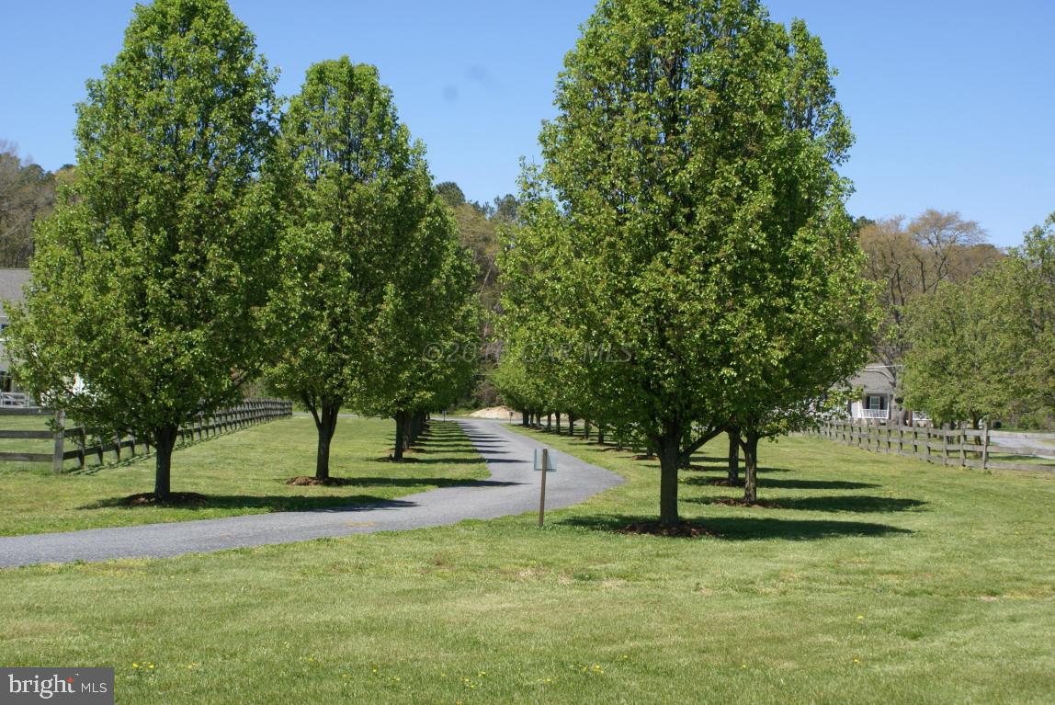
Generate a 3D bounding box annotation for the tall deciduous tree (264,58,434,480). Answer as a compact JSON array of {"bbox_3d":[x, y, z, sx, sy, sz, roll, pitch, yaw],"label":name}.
[{"bbox_3d":[-3.352,-1.552,28.300,3.200,7.850,3.200,1,-2,0],"label":"tall deciduous tree"}]

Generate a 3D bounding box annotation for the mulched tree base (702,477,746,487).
[{"bbox_3d":[4.045,2.575,30.300,1.220,0.130,1.220,1,-2,0],"label":"mulched tree base"}]

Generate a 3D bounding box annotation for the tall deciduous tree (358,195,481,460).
[{"bbox_3d":[-2.866,-0.719,38.500,3.200,6.900,3.200,1,-2,0],"label":"tall deciduous tree"}]

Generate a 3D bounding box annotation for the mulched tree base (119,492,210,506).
[{"bbox_3d":[-5.326,2.153,22.400,1.300,0.130,1.300,1,-2,0],"label":"mulched tree base"}]

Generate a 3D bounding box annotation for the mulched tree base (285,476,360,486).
[{"bbox_3d":[-3.816,2.379,28.200,1.300,0.120,1.300,1,-2,0],"label":"mulched tree base"}]

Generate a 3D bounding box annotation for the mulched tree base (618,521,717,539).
[{"bbox_3d":[1.813,2.286,19.600,1.300,0.140,1.300,1,-2,0],"label":"mulched tree base"}]

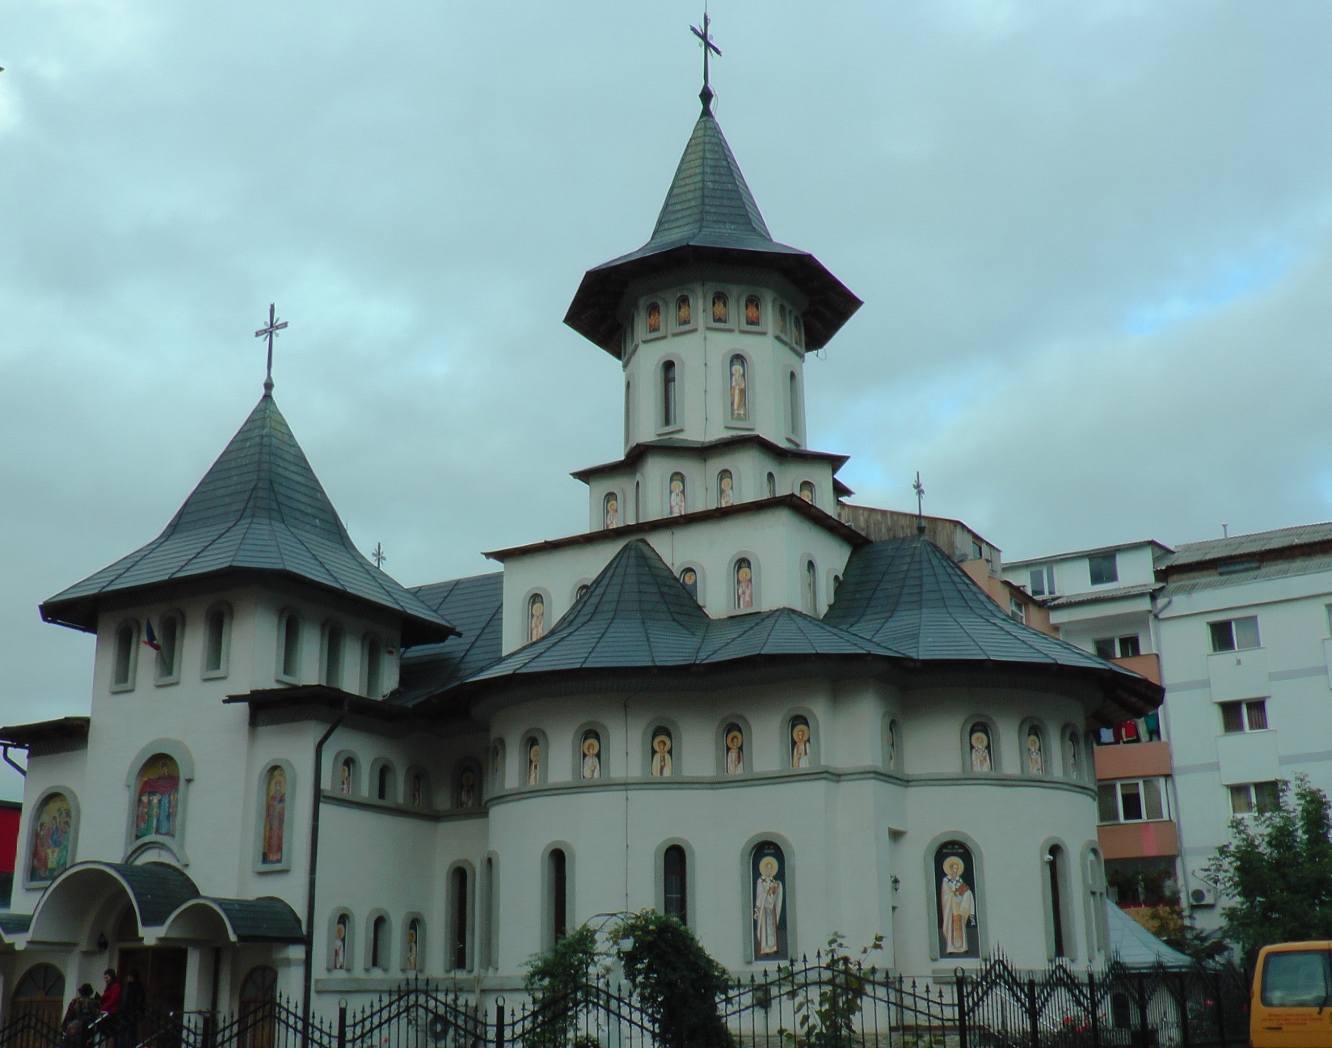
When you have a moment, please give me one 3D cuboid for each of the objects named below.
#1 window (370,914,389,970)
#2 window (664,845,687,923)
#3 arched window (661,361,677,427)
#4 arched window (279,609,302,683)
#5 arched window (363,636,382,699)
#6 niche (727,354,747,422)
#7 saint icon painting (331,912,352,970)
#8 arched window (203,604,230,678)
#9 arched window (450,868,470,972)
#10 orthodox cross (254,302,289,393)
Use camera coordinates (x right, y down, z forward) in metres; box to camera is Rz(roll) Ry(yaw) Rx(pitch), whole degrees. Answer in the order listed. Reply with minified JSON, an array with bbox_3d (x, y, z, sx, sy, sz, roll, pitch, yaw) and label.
[{"bbox_3d":[-6.055,8.716,31.142,0.217,1.084,0.473,-11,-20,28],"label":"window"},{"bbox_3d":[0.168,7.177,28.329,0.463,2.118,0.217,2,-18,-8],"label":"window"},{"bbox_3d":[0.127,-3.171,36.671,0.463,1.773,0.217,-11,-20,28],"label":"arched window"},{"bbox_3d":[-8.217,2.676,32.622,0.197,1.537,0.650,-11,-20,28],"label":"arched window"},{"bbox_3d":[-6.221,3.021,31.399,0.200,1.349,0.500,-11,-20,28],"label":"arched window"},{"bbox_3d":[1.555,-2.961,32.622,0.439,1.603,0.130,4,-19,-15],"label":"niche"},{"bbox_3d":[-6.399,8.230,29.469,0.100,1.069,0.400,-11,-20,29],"label":"saint icon painting"},{"bbox_3d":[-9.708,2.503,32.299,0.690,1.576,0.197,-11,-20,28],"label":"arched window"},{"bbox_3d":[-4.442,8.587,32.591,0.473,2.147,0.217,-11,-20,28],"label":"arched window"},{"bbox_3d":[-8.933,-3.982,33.692,1.010,2.239,0.200,-11,-20,28],"label":"orthodox cross"}]

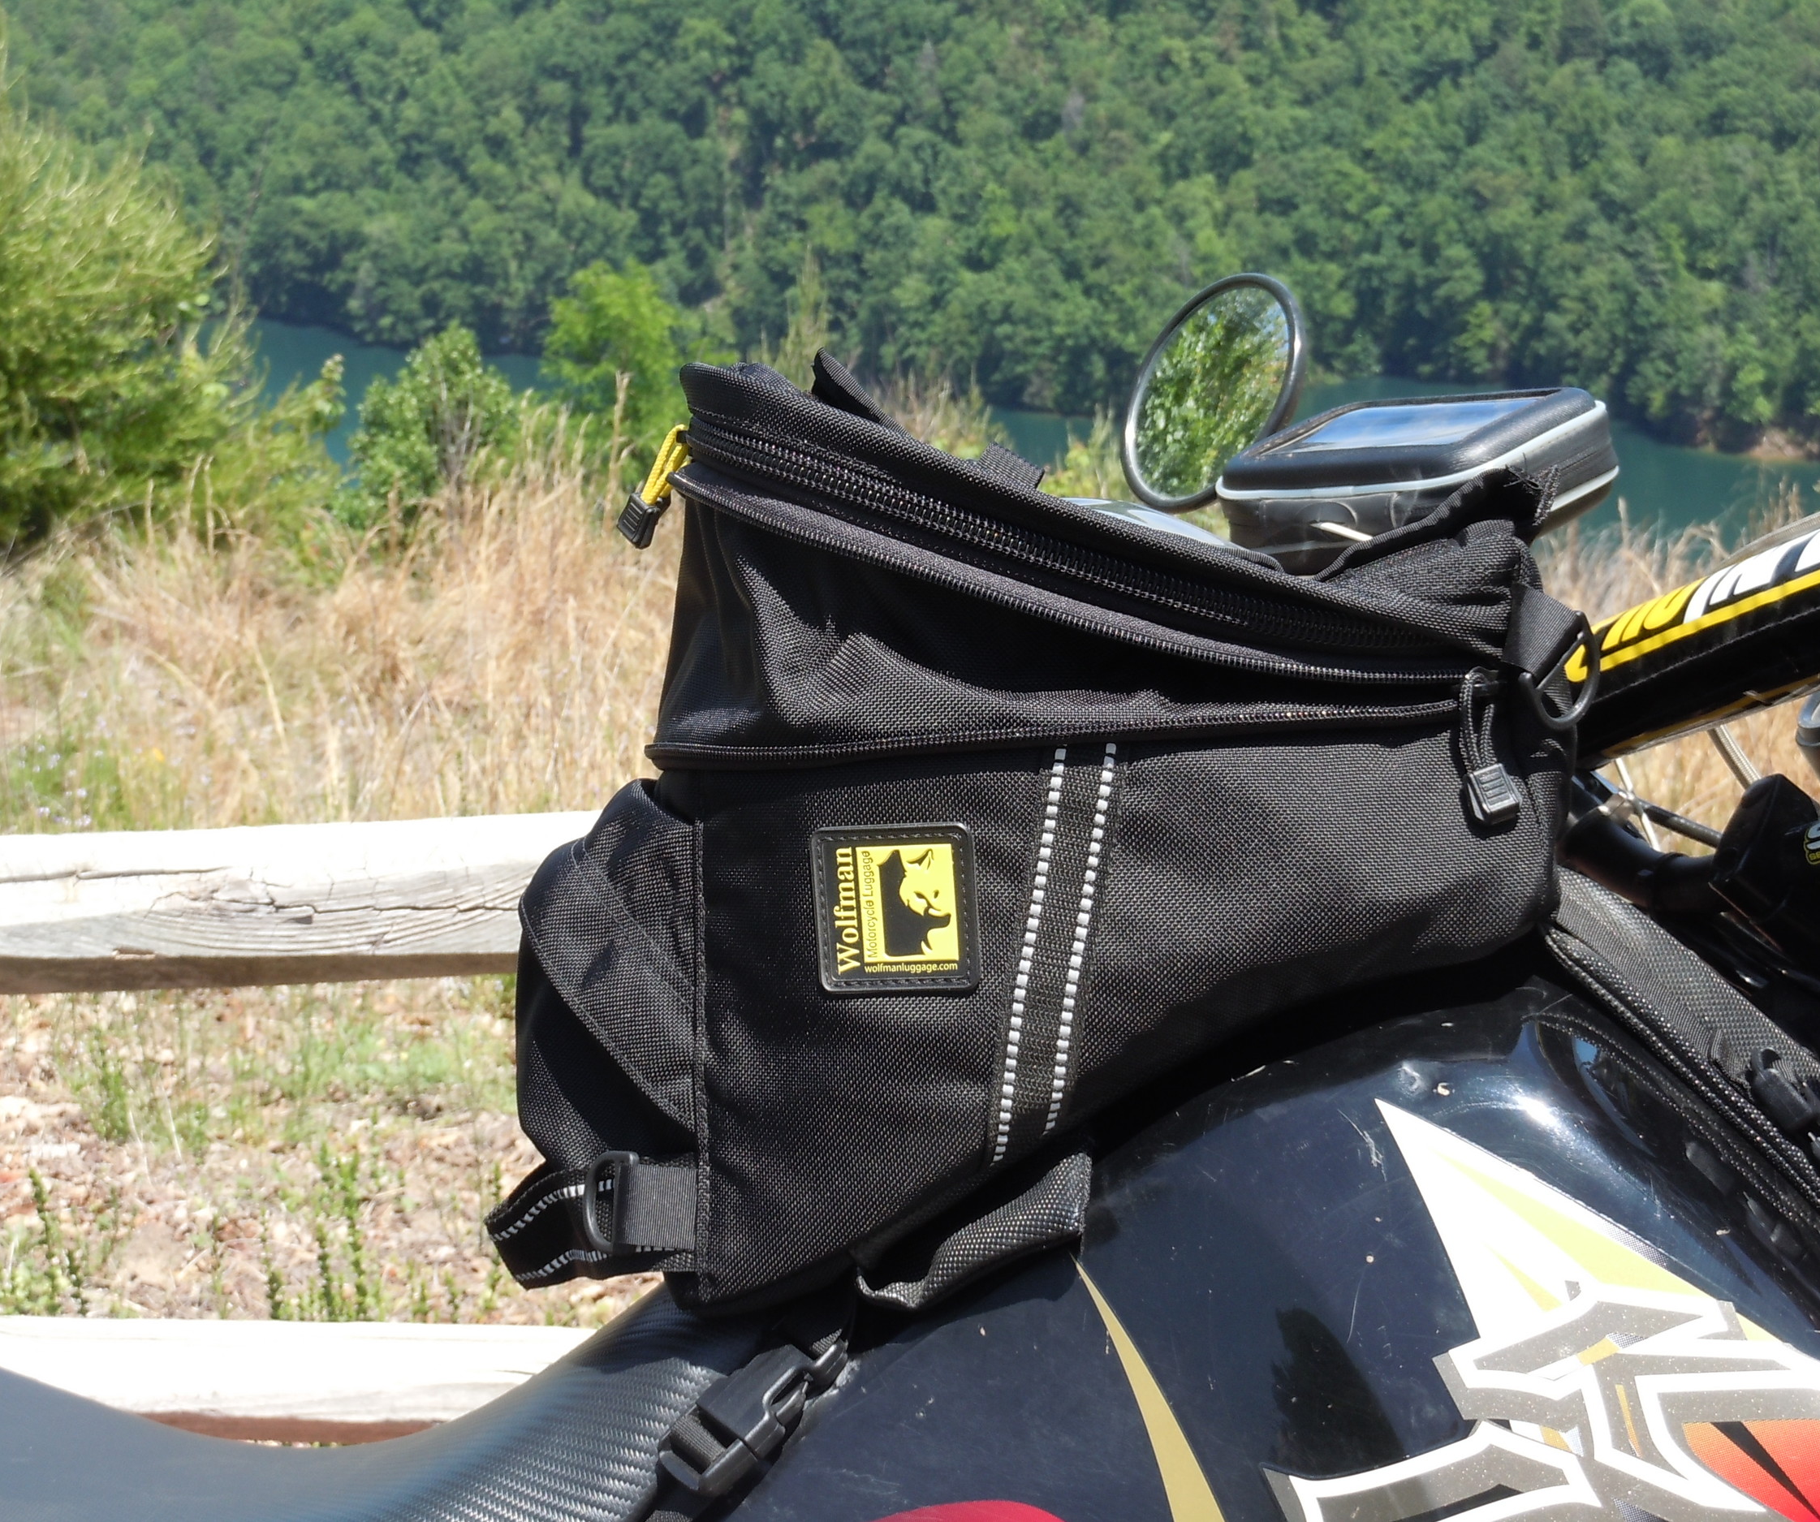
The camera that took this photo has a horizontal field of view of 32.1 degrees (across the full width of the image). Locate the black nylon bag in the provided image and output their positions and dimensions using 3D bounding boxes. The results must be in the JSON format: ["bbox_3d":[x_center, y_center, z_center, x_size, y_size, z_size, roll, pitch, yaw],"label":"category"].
[{"bbox_3d":[0.042,0.019,1.100,0.345,0.305,0.210,0,2,4],"label":"black nylon bag"}]

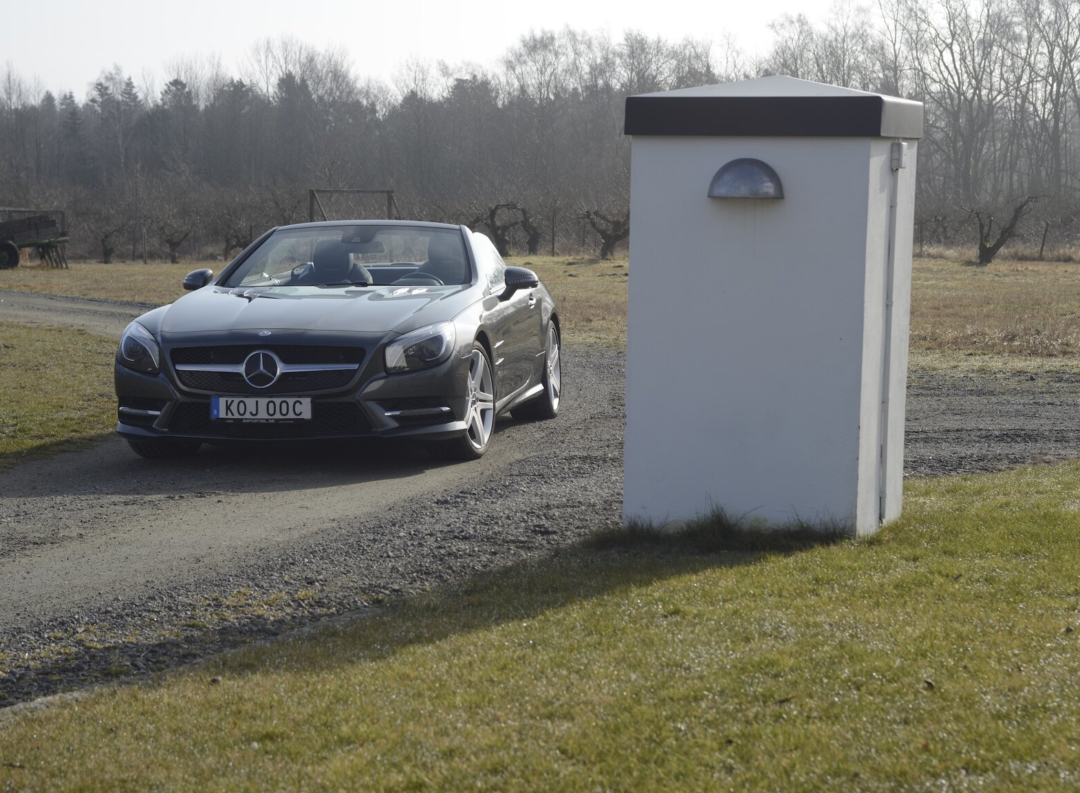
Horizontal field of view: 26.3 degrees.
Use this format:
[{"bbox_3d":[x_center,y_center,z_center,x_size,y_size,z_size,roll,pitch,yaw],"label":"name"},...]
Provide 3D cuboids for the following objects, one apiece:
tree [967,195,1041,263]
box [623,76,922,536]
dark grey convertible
[{"bbox_3d":[13.029,-4.714,65.000,2.100,1.930,1.700,0,4,0],"label":"tree"},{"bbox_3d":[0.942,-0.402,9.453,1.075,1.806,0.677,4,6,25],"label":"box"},{"bbox_3d":[-1.002,-0.420,13.746,2.000,1.300,4.615,0,4,10],"label":"dark grey convertible"}]

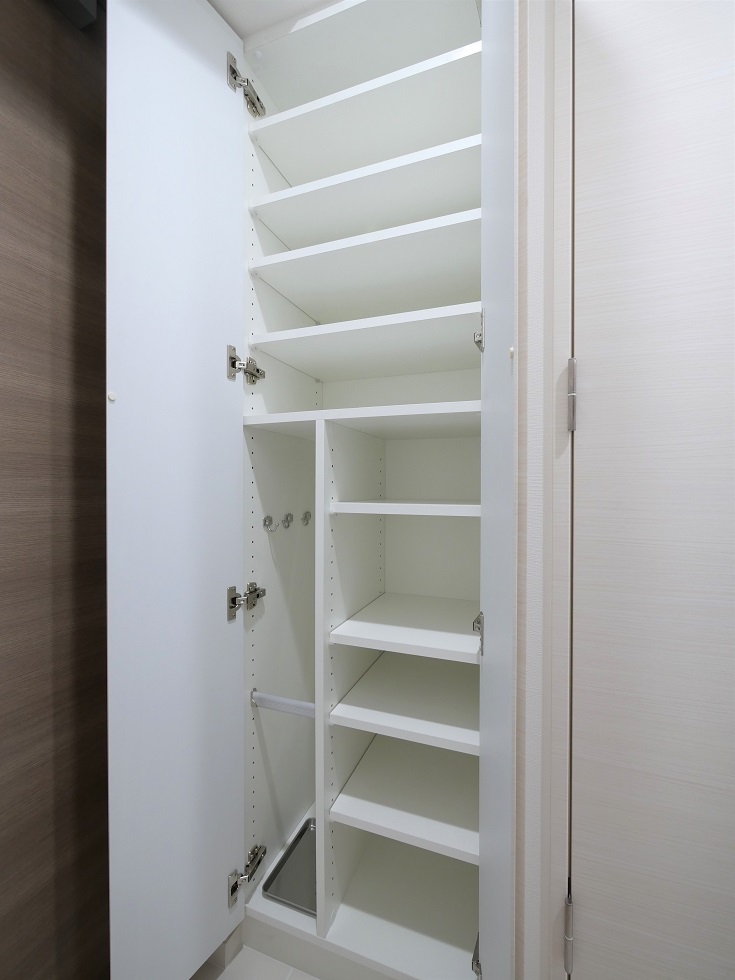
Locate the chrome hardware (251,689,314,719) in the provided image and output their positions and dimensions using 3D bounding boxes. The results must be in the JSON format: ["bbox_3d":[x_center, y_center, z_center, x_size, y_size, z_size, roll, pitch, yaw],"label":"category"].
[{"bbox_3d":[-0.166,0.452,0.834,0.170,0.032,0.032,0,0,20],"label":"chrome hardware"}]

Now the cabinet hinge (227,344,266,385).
[{"bbox_3d":[-0.250,-0.255,0.830,0.030,0.067,0.094,0,0,26],"label":"cabinet hinge"}]

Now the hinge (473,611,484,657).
[{"bbox_3d":[0.188,0.234,0.671,0.027,0.067,0.088,0,0,14],"label":"hinge"}]

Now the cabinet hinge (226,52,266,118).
[{"bbox_3d":[-0.249,-0.844,0.826,0.030,0.067,0.094,0,0,26],"label":"cabinet hinge"}]

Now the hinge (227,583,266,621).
[{"bbox_3d":[-0.251,0.231,0.834,0.030,0.067,0.094,0,0,26],"label":"hinge"}]

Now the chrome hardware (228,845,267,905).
[{"bbox_3d":[-0.252,0.804,0.838,0.030,0.067,0.094,0,0,26],"label":"chrome hardware"}]

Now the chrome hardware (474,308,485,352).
[{"bbox_3d":[0.189,-0.257,0.668,0.027,0.067,0.088,0,0,14],"label":"chrome hardware"}]

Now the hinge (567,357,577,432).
[{"bbox_3d":[0.309,-0.143,0.597,0.013,0.111,0.014,0,0,20],"label":"hinge"}]

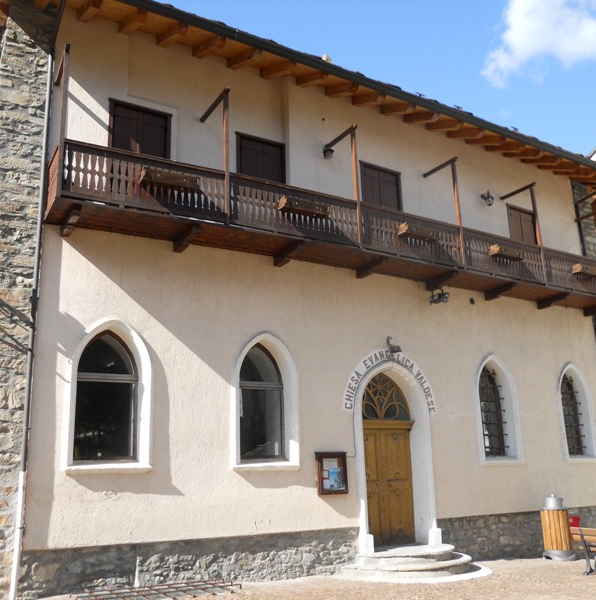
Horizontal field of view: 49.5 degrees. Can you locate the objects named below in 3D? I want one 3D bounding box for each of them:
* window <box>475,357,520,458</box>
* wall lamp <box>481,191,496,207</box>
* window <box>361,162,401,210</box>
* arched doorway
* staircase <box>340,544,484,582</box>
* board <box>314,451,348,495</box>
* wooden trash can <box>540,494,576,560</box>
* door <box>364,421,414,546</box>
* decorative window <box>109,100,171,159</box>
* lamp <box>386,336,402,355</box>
[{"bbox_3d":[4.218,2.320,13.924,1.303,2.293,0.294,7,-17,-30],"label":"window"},{"bbox_3d":[4.449,-2.379,15.123,0.206,0.343,0.284,7,-17,-30],"label":"wall lamp"},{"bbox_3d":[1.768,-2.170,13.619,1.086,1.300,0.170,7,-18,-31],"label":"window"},{"bbox_3d":[1.751,3.042,12.469,1.300,3.279,0.270,7,-18,-31],"label":"arched doorway"},{"bbox_3d":[2.274,4.525,11.159,2.891,0.349,1.503,7,-18,-31],"label":"staircase"},{"bbox_3d":[0.570,3.019,11.277,0.637,0.706,0.127,7,-17,-30],"label":"board"},{"bbox_3d":[5.315,4.688,13.366,0.601,1.222,0.601,-2,-15,0],"label":"wooden trash can"},{"bbox_3d":[1.708,3.495,12.472,1.401,2.332,0.118,7,-17,-30],"label":"door"},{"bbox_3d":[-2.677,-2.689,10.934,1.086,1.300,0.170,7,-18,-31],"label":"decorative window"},{"bbox_3d":[1.891,0.844,12.601,0.196,0.333,0.304,7,-17,-30],"label":"lamp"}]

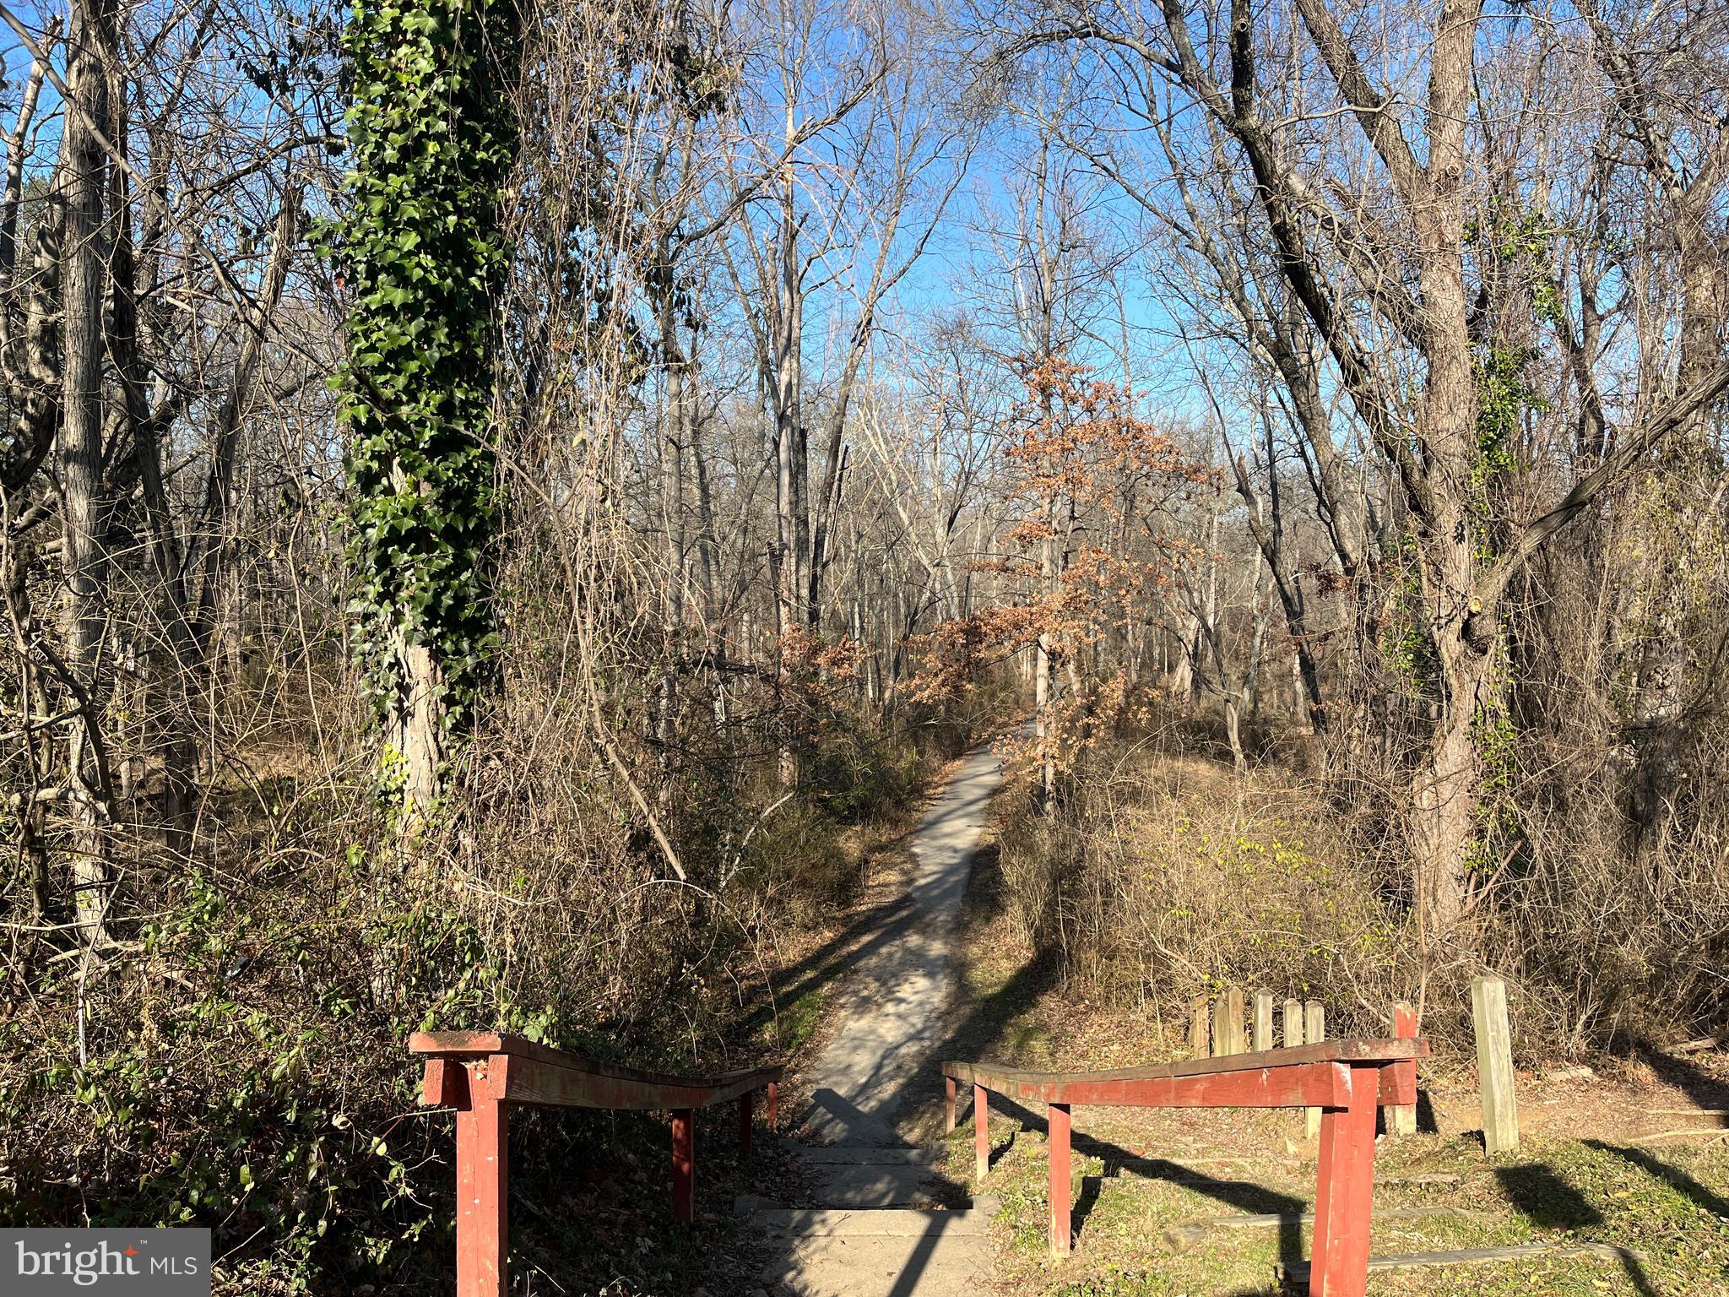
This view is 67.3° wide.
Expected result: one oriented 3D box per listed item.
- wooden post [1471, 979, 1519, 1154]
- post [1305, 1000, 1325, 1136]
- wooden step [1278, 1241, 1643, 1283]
[{"bbox_3d":[4.000,2.650,8.250,0.140,1.100,0.140,-5,0,0],"label":"wooden post"},{"bbox_3d":[3.950,3.690,11.400,0.140,1.200,0.140,0,0,6],"label":"post"},{"bbox_3d":[2.450,2.510,5.330,1.540,0.080,0.100,0,0,-6],"label":"wooden step"}]

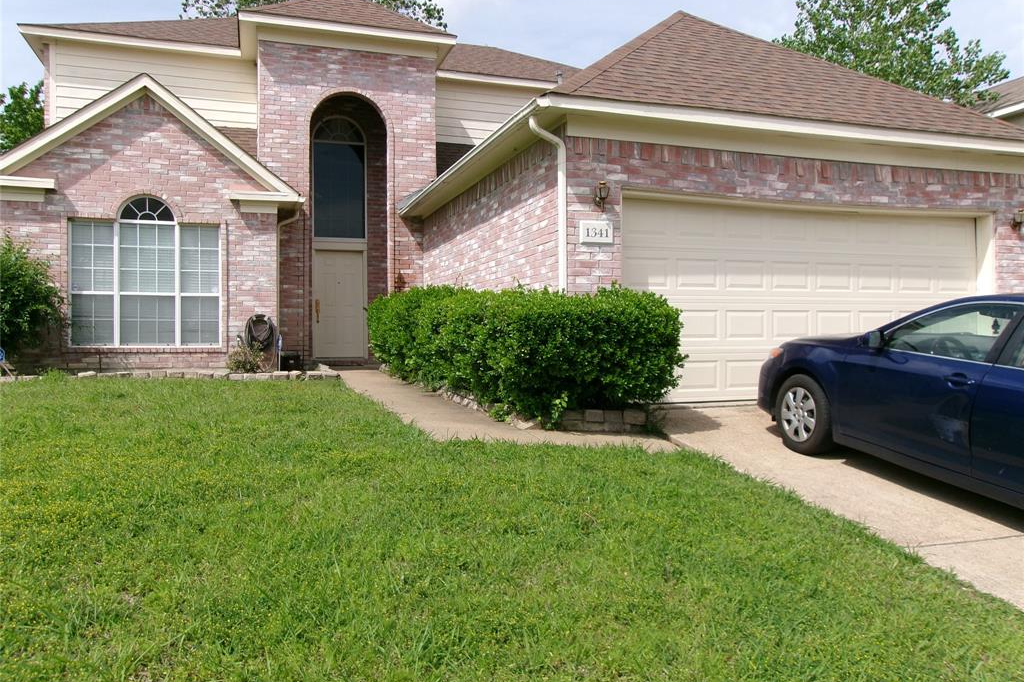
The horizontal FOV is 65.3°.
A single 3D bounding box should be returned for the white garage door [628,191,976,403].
[{"bbox_3d":[3.346,-0.417,8.919,4.880,2.130,0.070,0,-1,-19],"label":"white garage door"}]

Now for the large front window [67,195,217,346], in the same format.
[{"bbox_3d":[-5.549,-1.047,12.185,2.094,2.286,0.100,0,-1,-19],"label":"large front window"}]

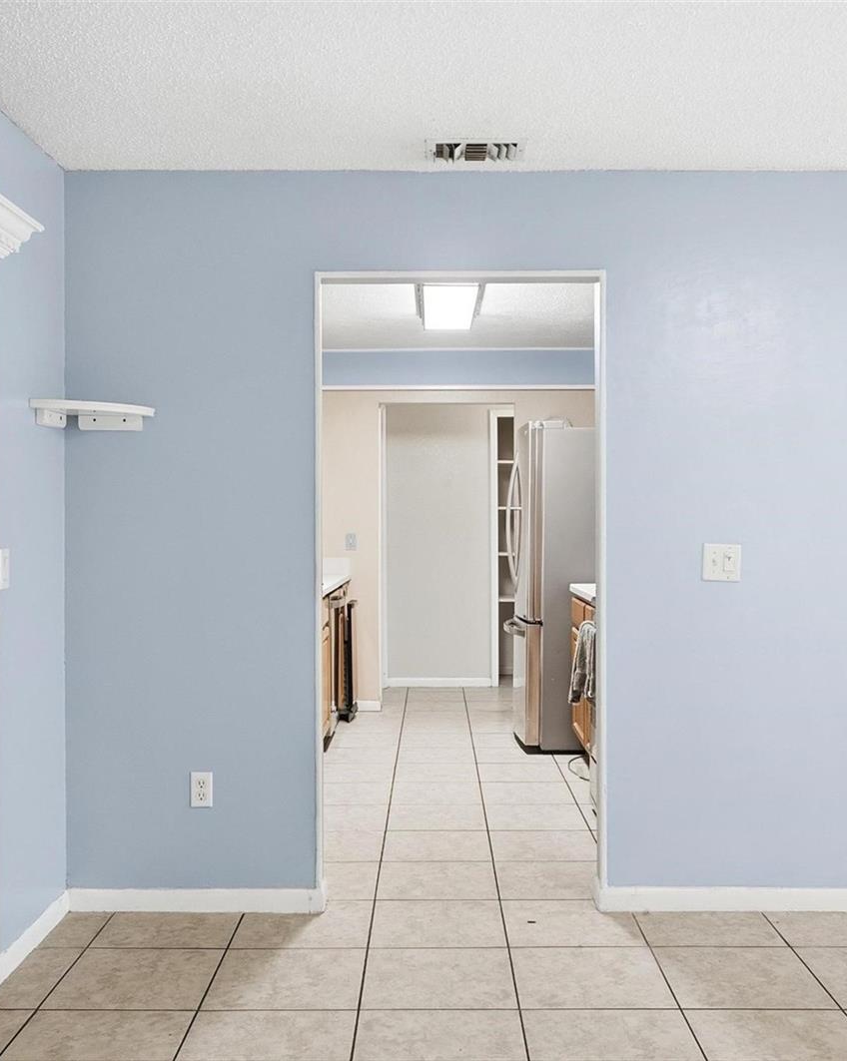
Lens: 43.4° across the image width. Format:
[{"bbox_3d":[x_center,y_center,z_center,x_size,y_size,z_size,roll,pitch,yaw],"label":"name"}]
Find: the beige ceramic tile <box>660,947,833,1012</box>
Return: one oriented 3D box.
[{"bbox_3d":[0.883,1.255,2.972,0.413,0.010,0.400,0,1,1],"label":"beige ceramic tile"}]

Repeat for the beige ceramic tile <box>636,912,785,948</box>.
[{"bbox_3d":[0.890,1.253,3.329,0.418,0.010,0.295,0,0,0],"label":"beige ceramic tile"}]

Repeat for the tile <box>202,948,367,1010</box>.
[{"bbox_3d":[-0.377,1.248,2.972,0.414,0.010,0.402,0,0,1],"label":"tile"}]

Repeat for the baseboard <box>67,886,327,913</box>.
[{"bbox_3d":[-0.742,1.209,3.484,0.847,0.079,0.015,0,1,1],"label":"baseboard"}]

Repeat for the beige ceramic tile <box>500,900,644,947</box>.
[{"bbox_3d":[0.467,1.252,3.376,0.413,0.010,0.400,0,1,1],"label":"beige ceramic tile"}]

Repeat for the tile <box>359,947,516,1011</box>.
[{"bbox_3d":[0.042,1.247,2.967,0.414,0.010,0.402,0,0,1],"label":"tile"}]

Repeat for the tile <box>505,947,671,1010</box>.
[{"bbox_3d":[0.461,1.246,2.962,0.414,0.010,0.402,0,0,1],"label":"tile"}]

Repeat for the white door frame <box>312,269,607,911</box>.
[{"bbox_3d":[0.124,0.204,3.531,0.949,2.087,0.120,0,0,0],"label":"white door frame"}]

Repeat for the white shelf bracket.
[{"bbox_3d":[-1.024,-0.358,3.321,0.294,0.067,0.299,0,0,1],"label":"white shelf bracket"}]

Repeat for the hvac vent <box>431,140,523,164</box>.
[{"bbox_3d":[0.161,-1.174,3.282,0.296,0.020,0.215,0,0,1],"label":"hvac vent"}]

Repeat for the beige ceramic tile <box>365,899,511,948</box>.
[{"bbox_3d":[0.047,1.253,3.380,0.413,0.010,0.400,0,1,1],"label":"beige ceramic tile"}]

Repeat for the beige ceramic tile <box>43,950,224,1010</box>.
[{"bbox_3d":[-0.797,1.259,2.987,0.413,0.010,0.400,0,1,1],"label":"beige ceramic tile"}]

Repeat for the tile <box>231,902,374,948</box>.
[{"bbox_3d":[-0.373,1.254,3.371,0.420,0.010,0.390,0,0,0],"label":"tile"}]

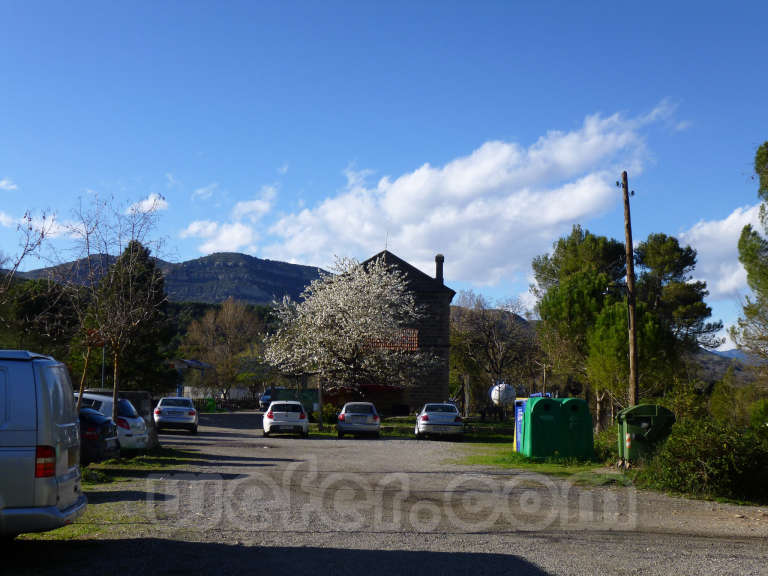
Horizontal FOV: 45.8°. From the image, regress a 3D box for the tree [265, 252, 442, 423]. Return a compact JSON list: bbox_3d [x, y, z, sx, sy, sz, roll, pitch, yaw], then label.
[{"bbox_3d":[-1.679,2.730,47.000,8.900,8.800,8.300,0,-7,0],"label":"tree"}]

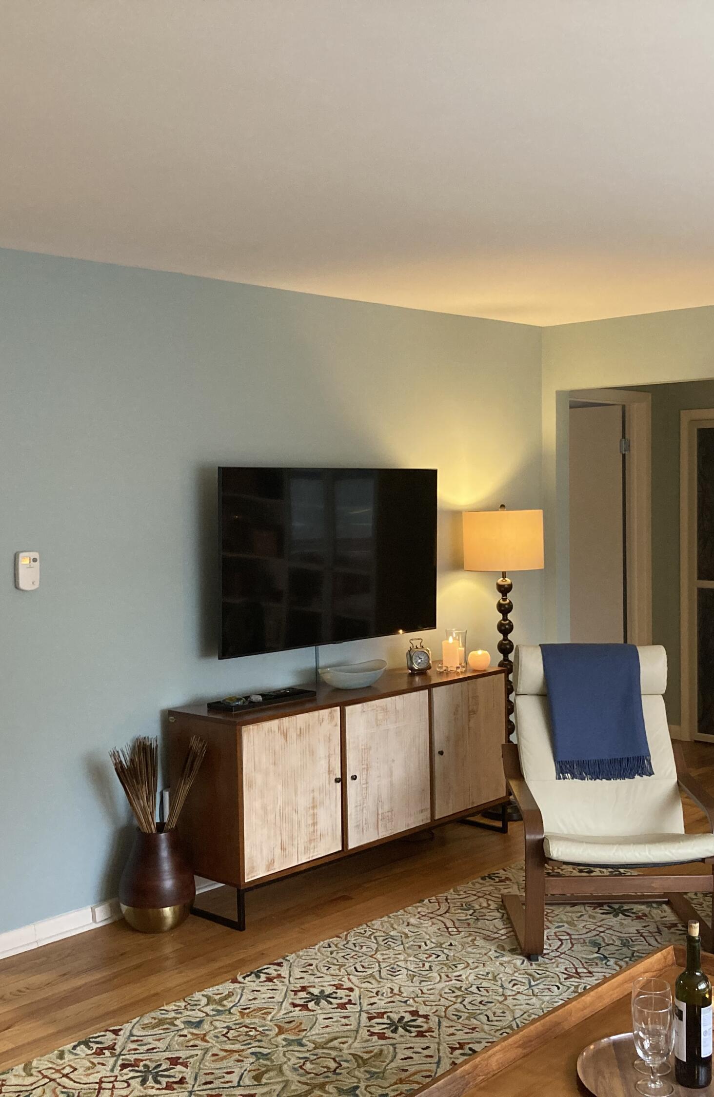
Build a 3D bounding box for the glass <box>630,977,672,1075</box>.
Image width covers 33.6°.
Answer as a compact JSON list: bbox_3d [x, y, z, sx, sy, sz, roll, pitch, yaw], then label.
[{"bbox_3d":[0.614,0.994,2.457,0.083,0.172,0.083,-1,3,0],"label":"glass"}]

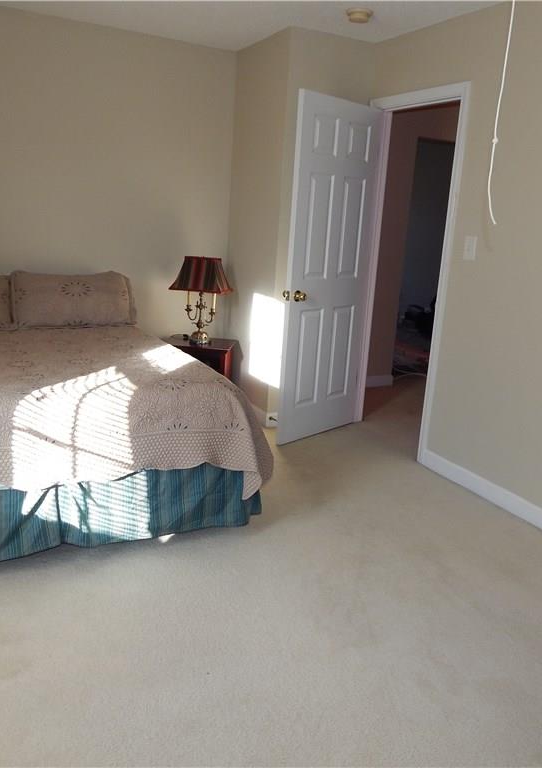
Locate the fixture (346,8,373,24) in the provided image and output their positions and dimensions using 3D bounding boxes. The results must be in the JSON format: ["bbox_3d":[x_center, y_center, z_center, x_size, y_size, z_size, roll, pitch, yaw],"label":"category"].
[{"bbox_3d":[0.469,-1.944,3.605,0.143,0.045,0.143,3,14,-1],"label":"fixture"}]

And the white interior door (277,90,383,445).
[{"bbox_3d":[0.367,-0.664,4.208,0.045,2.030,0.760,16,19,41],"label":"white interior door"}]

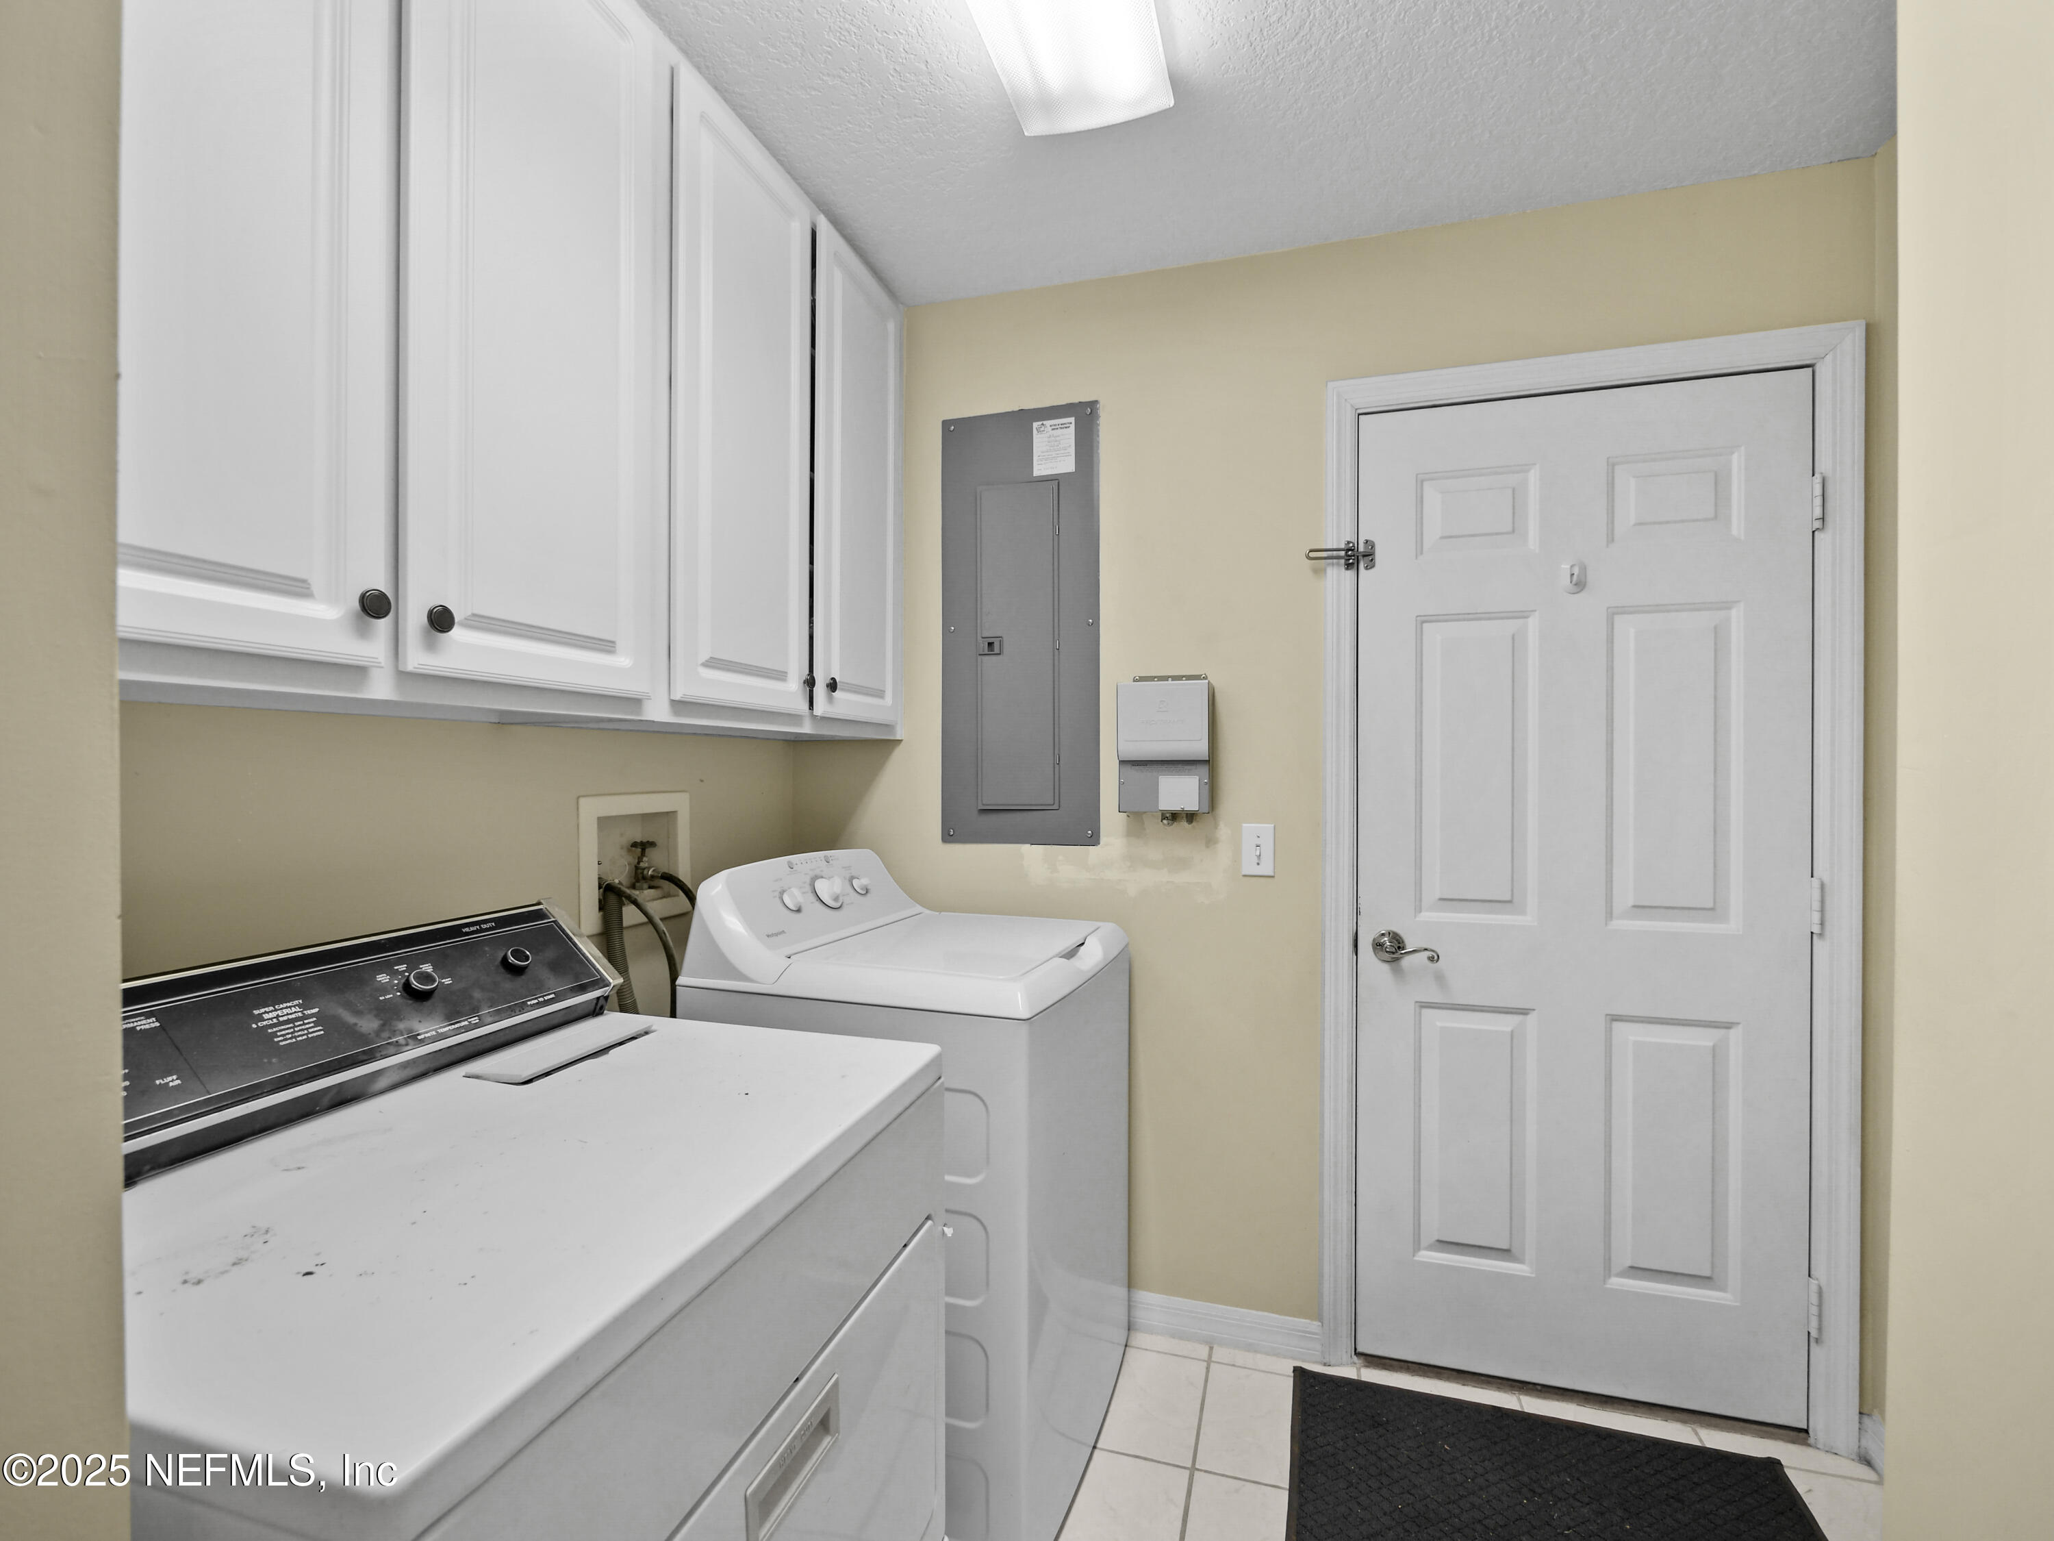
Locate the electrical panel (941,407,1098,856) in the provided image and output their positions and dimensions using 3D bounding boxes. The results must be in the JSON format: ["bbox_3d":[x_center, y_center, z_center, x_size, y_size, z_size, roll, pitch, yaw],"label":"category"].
[{"bbox_3d":[-0.022,-0.339,1.971,0.388,1.035,0.025,0,0,15],"label":"electrical panel"}]

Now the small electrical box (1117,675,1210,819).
[{"bbox_3d":[0.308,-0.056,1.843,0.200,0.298,0.105,0,0,15],"label":"small electrical box"}]

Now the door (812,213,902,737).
[{"bbox_3d":[-0.374,-0.610,1.824,0.022,1.010,0.345,0,0,18],"label":"door"}]

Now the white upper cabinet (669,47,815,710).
[{"bbox_3d":[-0.639,-0.605,1.516,0.320,1.020,0.370,0,0,18],"label":"white upper cabinet"}]

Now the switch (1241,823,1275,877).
[{"bbox_3d":[0.514,0.178,1.838,0.071,0.116,0.015,0,0,15],"label":"switch"}]

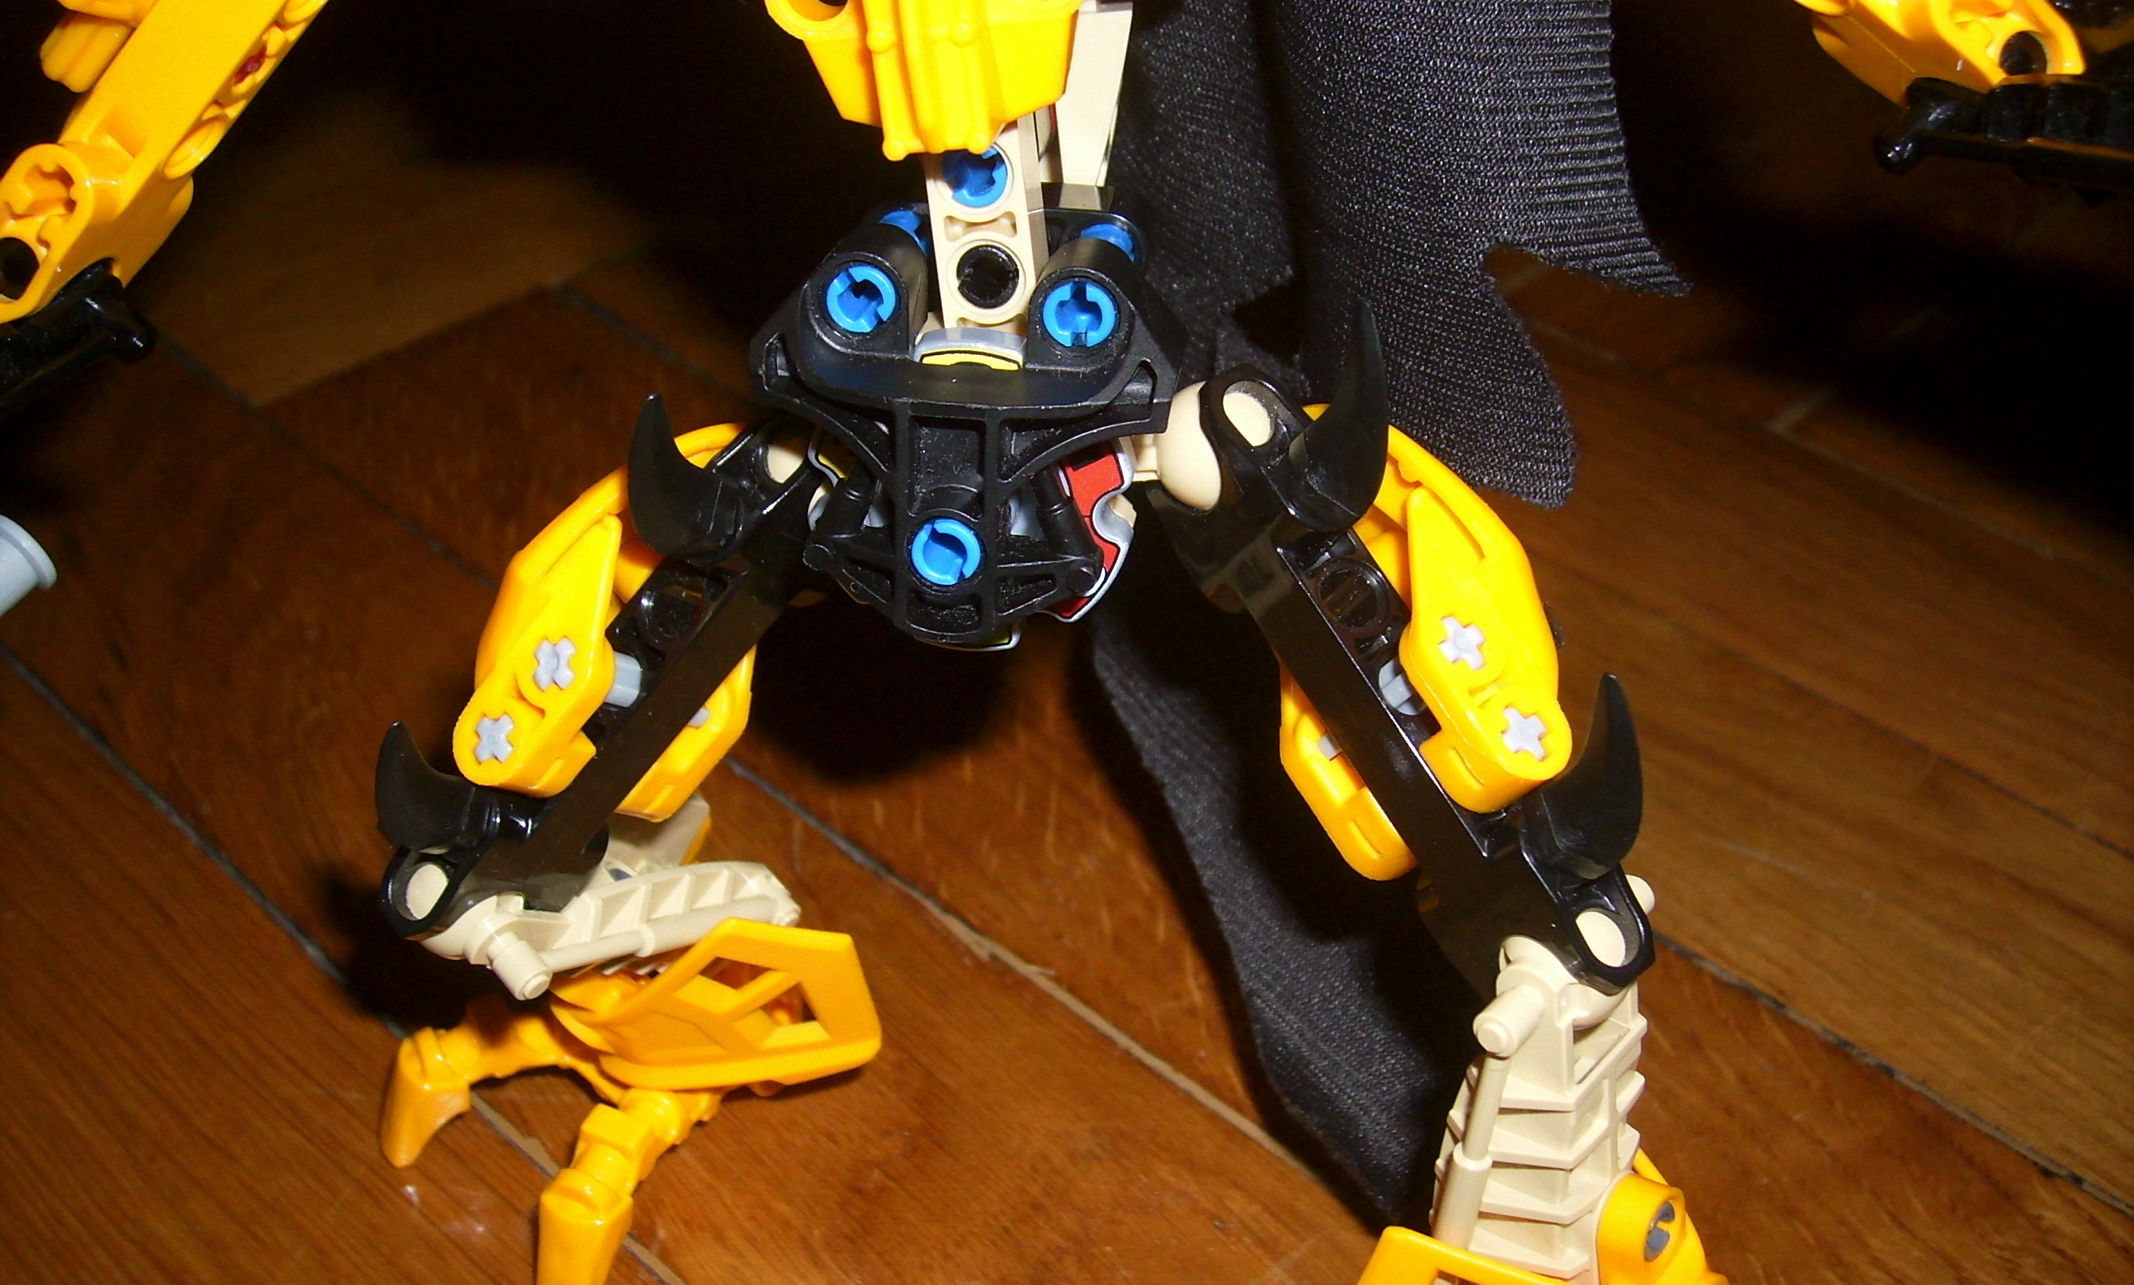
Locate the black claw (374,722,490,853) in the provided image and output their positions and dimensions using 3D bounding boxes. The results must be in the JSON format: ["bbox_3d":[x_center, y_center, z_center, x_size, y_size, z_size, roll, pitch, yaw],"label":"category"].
[{"bbox_3d":[-0.052,0.012,0.159,0.010,0.014,0.007,-49,58,9],"label":"black claw"}]

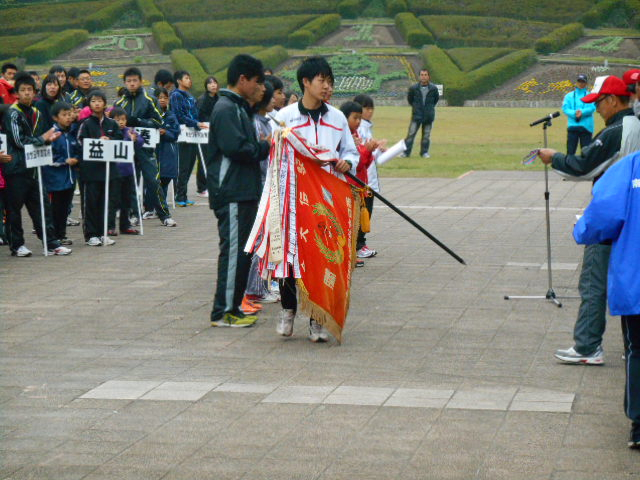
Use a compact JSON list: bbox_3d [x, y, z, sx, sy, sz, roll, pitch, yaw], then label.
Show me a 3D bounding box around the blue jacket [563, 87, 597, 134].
[{"bbox_3d":[4.459,-2.234,38.438,0.580,0.790,0.320,1,4,6],"label":"blue jacket"}]

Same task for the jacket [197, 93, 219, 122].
[{"bbox_3d":[-1.368,-1.609,28.459,0.420,0.580,0.260,-1,4,-19],"label":"jacket"}]

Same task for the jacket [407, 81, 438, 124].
[{"bbox_3d":[2.012,-2.666,43.700,0.620,0.830,0.330,0,4,5],"label":"jacket"}]

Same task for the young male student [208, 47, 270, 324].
[{"bbox_3d":[-0.528,-0.322,14.353,0.410,1.718,0.480,0,4,-3],"label":"young male student"}]

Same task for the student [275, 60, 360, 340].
[{"bbox_3d":[-0.018,-0.254,13.554,0.500,1.698,0.400,-1,4,-17],"label":"student"}]

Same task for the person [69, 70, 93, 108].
[{"bbox_3d":[-2.881,-1.220,26.985,0.470,1.620,0.320,-2,5,-23],"label":"person"}]

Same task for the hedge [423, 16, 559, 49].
[{"bbox_3d":[10.605,-12.999,139.593,8.200,2.115,3.300,1,4,9],"label":"hedge"}]

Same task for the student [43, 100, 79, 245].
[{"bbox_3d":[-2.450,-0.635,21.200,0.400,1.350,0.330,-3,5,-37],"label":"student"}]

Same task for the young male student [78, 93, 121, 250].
[{"bbox_3d":[-2.111,-0.700,21.490,0.440,1.451,0.340,-1,4,-20],"label":"young male student"}]

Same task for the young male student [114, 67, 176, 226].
[{"bbox_3d":[-1.880,-1.007,24.100,0.600,1.680,0.550,-1,4,-14],"label":"young male student"}]

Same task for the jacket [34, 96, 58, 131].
[{"bbox_3d":[-2.767,-1.147,22.800,0.450,0.620,0.280,-1,4,-18],"label":"jacket"}]

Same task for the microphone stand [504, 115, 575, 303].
[{"bbox_3d":[1.556,-0.212,15.576,0.520,1.300,0.520,0,4,0],"label":"microphone stand"}]

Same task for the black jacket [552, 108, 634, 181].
[{"bbox_3d":[1.578,-0.390,12.543,0.540,0.680,0.520,1,4,10],"label":"black jacket"}]

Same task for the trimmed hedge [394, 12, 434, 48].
[{"bbox_3d":[4.381,-9.906,105.104,1.050,0.750,2.700,-1,32,-19],"label":"trimmed hedge"}]

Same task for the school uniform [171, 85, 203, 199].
[{"bbox_3d":[-1.689,-1.204,28.296,0.320,1.410,0.460,3,5,35],"label":"school uniform"}]

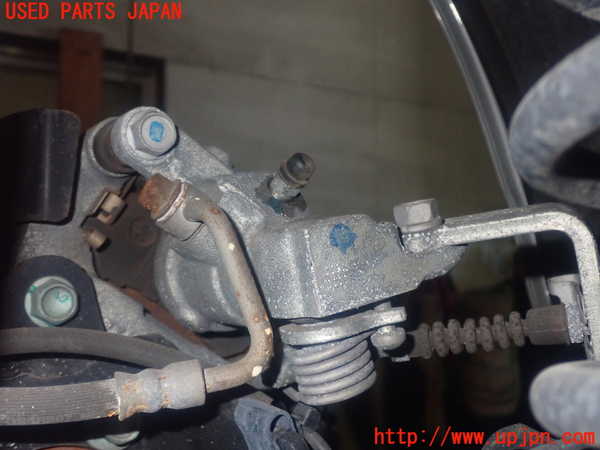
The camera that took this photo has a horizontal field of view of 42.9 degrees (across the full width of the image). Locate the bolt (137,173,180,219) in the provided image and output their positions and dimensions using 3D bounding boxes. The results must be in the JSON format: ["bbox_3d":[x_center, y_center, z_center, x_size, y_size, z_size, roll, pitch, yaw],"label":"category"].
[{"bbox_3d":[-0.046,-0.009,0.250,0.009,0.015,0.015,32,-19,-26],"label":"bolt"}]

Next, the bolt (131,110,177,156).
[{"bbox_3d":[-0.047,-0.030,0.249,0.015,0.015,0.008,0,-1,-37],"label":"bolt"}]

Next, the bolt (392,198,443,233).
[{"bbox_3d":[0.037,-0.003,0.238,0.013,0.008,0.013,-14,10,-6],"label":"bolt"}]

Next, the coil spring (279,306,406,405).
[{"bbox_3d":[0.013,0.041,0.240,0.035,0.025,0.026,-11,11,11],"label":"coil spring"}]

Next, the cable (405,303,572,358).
[{"bbox_3d":[0.060,0.034,0.240,0.050,0.013,0.013,-7,3,0],"label":"cable"}]

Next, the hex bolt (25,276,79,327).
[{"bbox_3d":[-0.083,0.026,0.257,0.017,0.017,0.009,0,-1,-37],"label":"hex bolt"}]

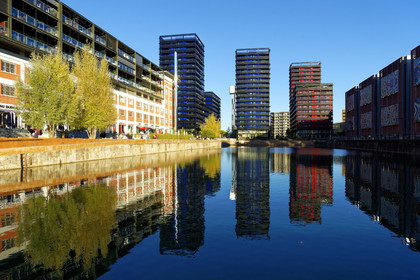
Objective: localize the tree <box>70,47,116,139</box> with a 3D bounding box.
[{"bbox_3d":[-17.000,-6.800,41.000,6.700,13.400,6.700,0,0,12],"label":"tree"}]

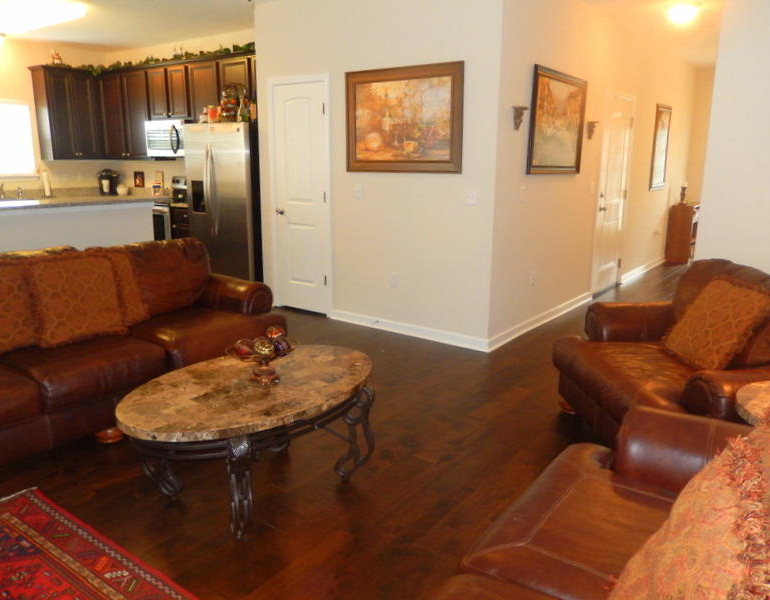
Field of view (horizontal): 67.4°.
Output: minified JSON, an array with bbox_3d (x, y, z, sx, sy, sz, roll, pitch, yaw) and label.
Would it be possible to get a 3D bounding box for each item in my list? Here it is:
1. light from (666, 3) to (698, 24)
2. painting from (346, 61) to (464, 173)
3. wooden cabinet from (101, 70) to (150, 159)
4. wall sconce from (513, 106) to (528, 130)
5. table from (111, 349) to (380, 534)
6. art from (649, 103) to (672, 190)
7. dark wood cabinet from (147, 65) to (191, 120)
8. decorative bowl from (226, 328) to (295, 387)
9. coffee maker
[{"bbox_3d":[2.599,-2.511,5.045,0.340,0.140,0.340,10,16,35],"label":"light"},{"bbox_3d":[0.110,-1.365,4.402,1.085,0.775,0.040,10,16,35],"label":"painting"},{"bbox_3d":[-3.063,-2.236,7.123,1.065,0.995,0.320,10,16,35],"label":"wooden cabinet"},{"bbox_3d":[0.965,-1.290,4.102,0.080,0.165,0.100,10,16,35],"label":"wall sconce"},{"bbox_3d":[-0.520,0.574,2.446,0.754,0.500,1.106,12,18,40],"label":"table"},{"bbox_3d":[3.533,-1.932,7.398,0.040,1.040,0.840,10,16,35],"label":"art"},{"bbox_3d":[-2.329,-2.325,6.541,0.762,0.545,0.320,10,16,35],"label":"dark wood cabinet"},{"bbox_3d":[-0.495,0.234,2.363,0.290,0.200,0.290,0,13,0],"label":"decorative bowl"},{"bbox_3d":[-3.604,-1.534,7.585,0.250,0.340,0.290,-2,14,-12],"label":"coffee maker"}]

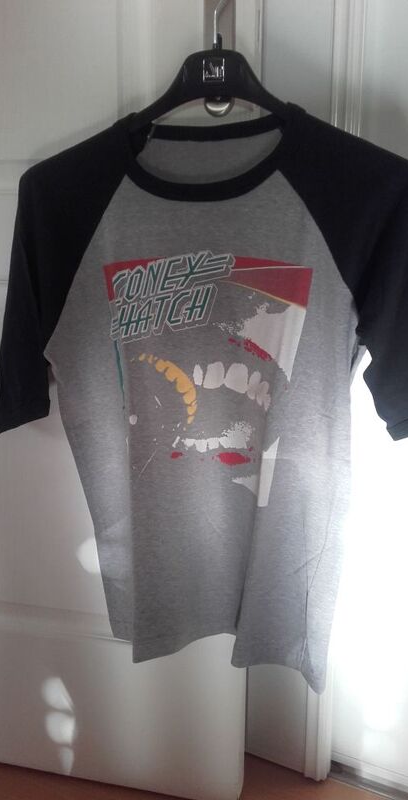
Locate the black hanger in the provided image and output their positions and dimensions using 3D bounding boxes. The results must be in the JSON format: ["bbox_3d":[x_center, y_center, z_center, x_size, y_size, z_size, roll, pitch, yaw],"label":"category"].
[{"bbox_3d":[0.016,-0.380,0.773,0.415,0.208,0.045,2,11,10],"label":"black hanger"}]

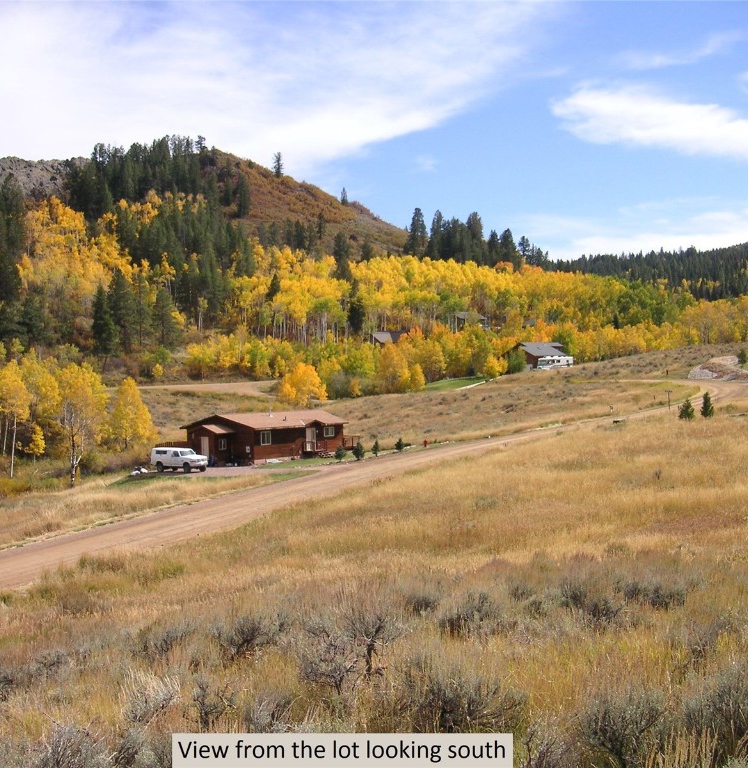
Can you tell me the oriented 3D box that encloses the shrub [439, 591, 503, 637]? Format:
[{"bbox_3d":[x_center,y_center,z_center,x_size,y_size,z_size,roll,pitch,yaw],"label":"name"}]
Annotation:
[{"bbox_3d":[1.278,3.040,14.500,0.848,0.609,0.721,0,0,0],"label":"shrub"}]

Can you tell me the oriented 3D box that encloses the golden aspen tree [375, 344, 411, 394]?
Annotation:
[{"bbox_3d":[3.381,-2.650,200.000,6.500,9.300,6.300,-1,0,0],"label":"golden aspen tree"}]

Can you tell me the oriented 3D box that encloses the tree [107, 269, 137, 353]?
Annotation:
[{"bbox_3d":[-51.907,-14.904,225.000,6.167,16.857,6.167,0,0,0],"label":"tree"}]

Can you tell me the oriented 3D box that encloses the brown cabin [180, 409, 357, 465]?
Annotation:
[{"bbox_3d":[-10.100,4.920,104.300,9.000,4.500,15.800,-1,0,34],"label":"brown cabin"}]

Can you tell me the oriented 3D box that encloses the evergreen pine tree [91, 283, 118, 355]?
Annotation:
[{"bbox_3d":[-53.038,-12.081,215.000,5.304,14.929,5.039,0,0,0],"label":"evergreen pine tree"}]

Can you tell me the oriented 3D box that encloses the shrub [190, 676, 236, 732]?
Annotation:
[{"bbox_3d":[-1.269,2.503,8.600,0.350,0.430,0.350,-1,0,0],"label":"shrub"}]

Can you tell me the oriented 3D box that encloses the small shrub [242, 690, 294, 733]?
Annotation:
[{"bbox_3d":[-0.792,2.495,8.300,0.394,0.341,0.375,0,0,0],"label":"small shrub"}]

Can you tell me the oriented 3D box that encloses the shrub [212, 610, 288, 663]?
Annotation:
[{"bbox_3d":[-1.331,2.711,11.800,0.820,0.570,0.750,-1,0,0],"label":"shrub"}]

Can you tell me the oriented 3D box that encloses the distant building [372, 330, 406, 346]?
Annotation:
[{"bbox_3d":[4.057,-9.100,240.000,10.500,5.500,8.500,-1,0,-30],"label":"distant building"}]

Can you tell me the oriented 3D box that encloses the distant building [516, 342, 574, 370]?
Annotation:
[{"bbox_3d":[39.250,-6.360,258.000,10.000,6.600,11.500,0,0,45],"label":"distant building"}]

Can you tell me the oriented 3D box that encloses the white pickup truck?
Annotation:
[{"bbox_3d":[-15.900,6.200,89.500,5.400,1.950,2.000,-1,0,41],"label":"white pickup truck"}]

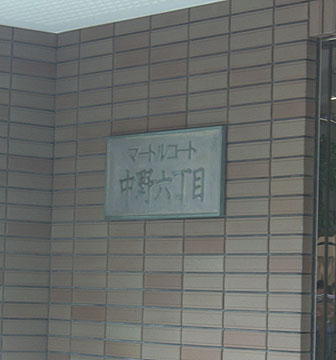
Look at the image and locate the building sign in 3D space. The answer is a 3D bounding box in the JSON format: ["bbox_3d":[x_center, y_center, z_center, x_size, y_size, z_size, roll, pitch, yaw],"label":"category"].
[{"bbox_3d":[-0.022,-0.018,6.094,0.025,0.336,0.705,5,-5,-39],"label":"building sign"}]

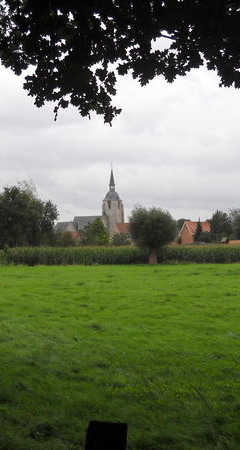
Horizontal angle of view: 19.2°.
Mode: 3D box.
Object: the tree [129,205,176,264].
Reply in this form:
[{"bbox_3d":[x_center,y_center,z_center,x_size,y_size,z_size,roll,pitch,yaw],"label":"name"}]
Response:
[{"bbox_3d":[4.180,1.200,90.000,5.950,7.500,5.900,0,-2,0],"label":"tree"}]

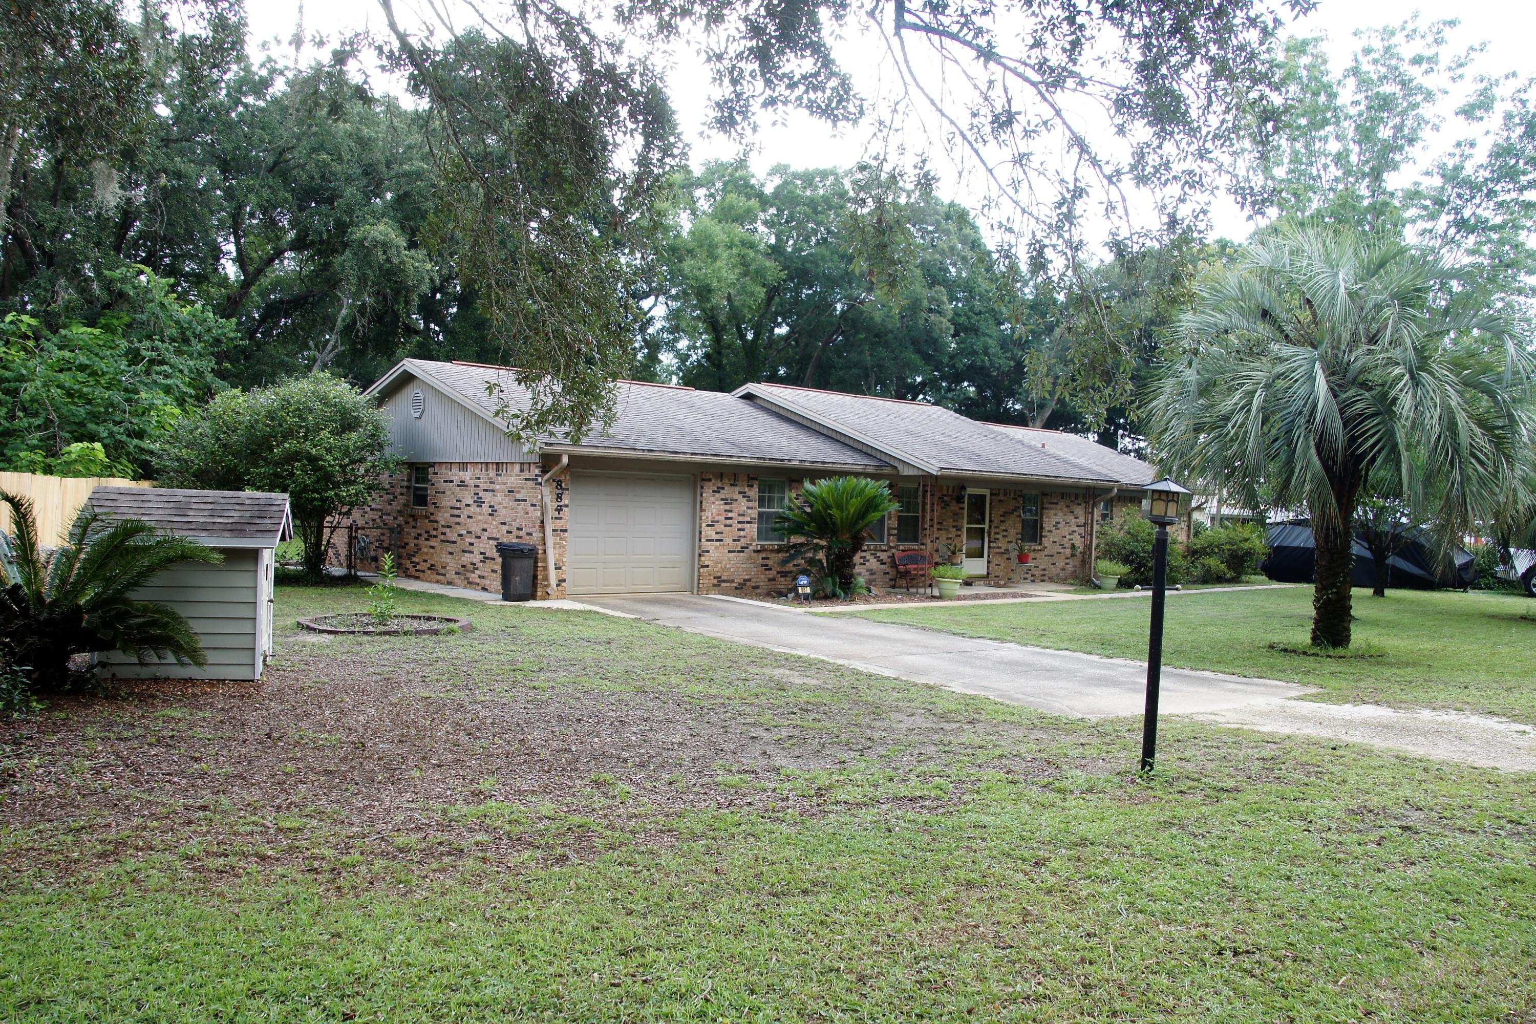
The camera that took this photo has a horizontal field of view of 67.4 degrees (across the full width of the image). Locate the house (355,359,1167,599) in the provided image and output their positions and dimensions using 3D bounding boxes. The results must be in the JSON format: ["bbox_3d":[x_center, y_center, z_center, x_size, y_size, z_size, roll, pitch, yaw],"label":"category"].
[{"bbox_3d":[1.475,-0.758,29.149,22.162,4.628,10.997,2,1,-43],"label":"house"}]

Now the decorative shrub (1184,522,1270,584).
[{"bbox_3d":[12.871,1.145,32.300,2.356,1.683,2.200,2,1,22],"label":"decorative shrub"}]

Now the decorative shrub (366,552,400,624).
[{"bbox_3d":[-4.808,0.946,14.400,0.420,0.900,0.420,2,1,-18],"label":"decorative shrub"}]

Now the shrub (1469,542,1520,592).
[{"bbox_3d":[21.286,1.603,33.800,1.673,1.444,1.600,3,1,32],"label":"shrub"}]

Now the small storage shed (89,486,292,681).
[{"bbox_3d":[-5.187,0.621,10.357,1.572,1.618,1.359,2,1,-16],"label":"small storage shed"}]

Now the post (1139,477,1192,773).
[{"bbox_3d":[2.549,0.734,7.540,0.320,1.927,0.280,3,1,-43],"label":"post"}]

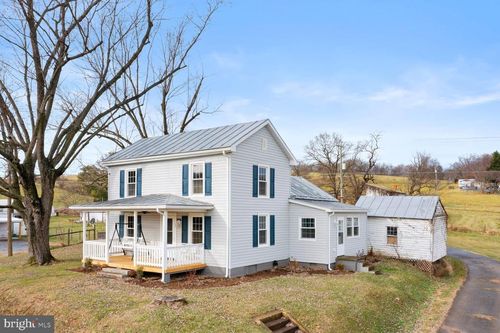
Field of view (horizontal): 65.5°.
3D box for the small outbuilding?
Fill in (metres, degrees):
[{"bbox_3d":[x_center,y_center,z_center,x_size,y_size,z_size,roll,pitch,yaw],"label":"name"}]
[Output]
[{"bbox_3d":[9.498,3.780,24.791,5.060,3.640,4.440,-4,-7,36],"label":"small outbuilding"}]

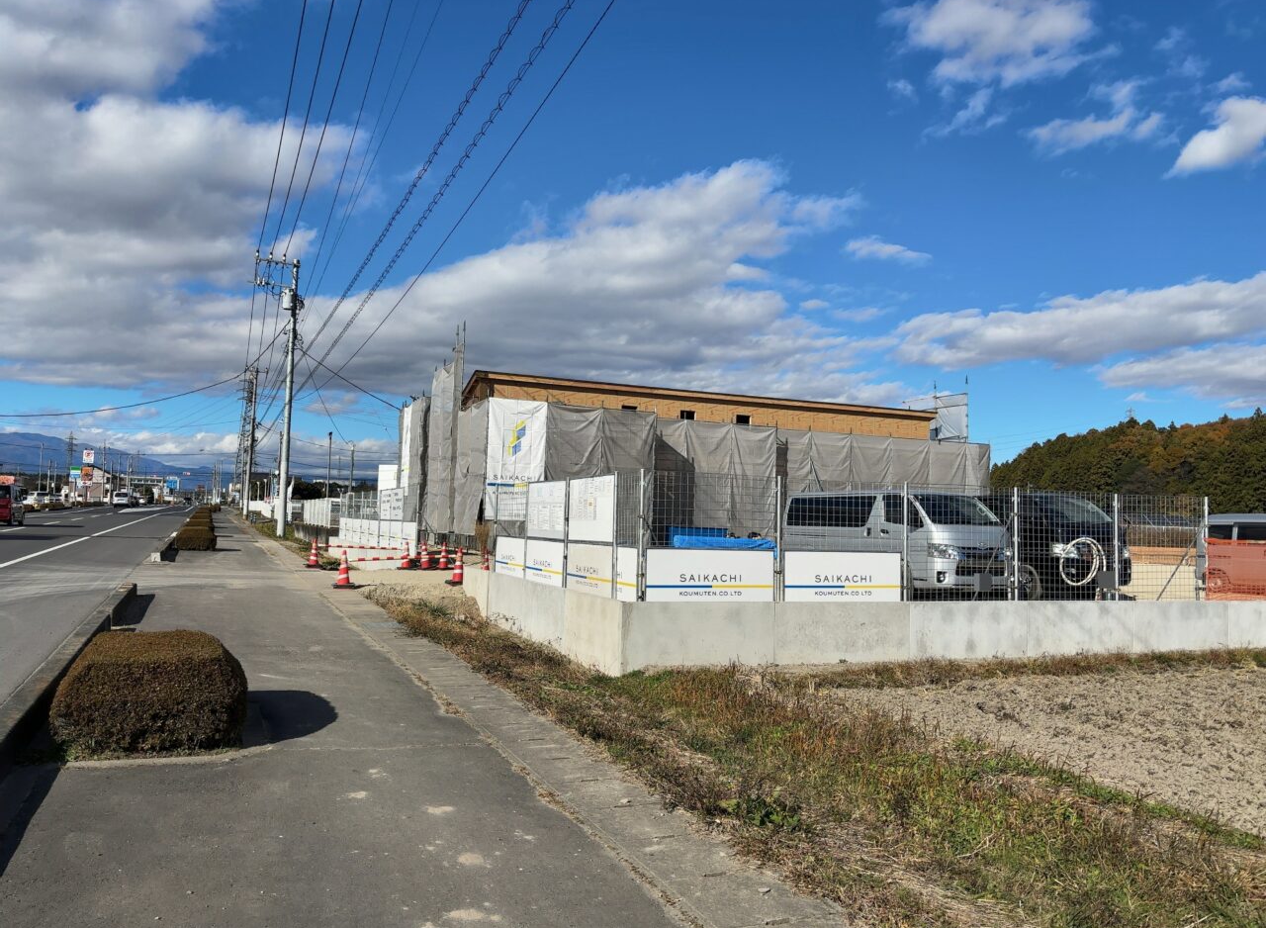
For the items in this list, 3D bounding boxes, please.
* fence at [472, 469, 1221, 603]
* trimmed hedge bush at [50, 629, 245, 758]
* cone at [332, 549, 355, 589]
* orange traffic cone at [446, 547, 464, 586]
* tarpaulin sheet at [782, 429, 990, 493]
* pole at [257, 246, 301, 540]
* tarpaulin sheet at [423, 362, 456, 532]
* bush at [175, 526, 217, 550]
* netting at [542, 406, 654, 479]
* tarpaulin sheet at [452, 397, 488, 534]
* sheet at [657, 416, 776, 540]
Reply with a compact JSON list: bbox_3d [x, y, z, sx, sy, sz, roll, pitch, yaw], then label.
[{"bbox_3d":[3.177,1.278,15.676,9.620,1.680,6.250,3,-4,-21],"label":"fence"},{"bbox_3d":[-3.247,1.506,6.523,1.100,0.540,1.450,3,-4,-24],"label":"trimmed hedge bush"},{"bbox_3d":[-5.578,2.018,18.420,0.400,0.700,0.400,3,-4,-24],"label":"cone"},{"bbox_3d":[-3.313,1.934,18.121,0.400,0.700,0.400,3,-4,-24],"label":"orange traffic cone"},{"bbox_3d":[10.020,1.035,36.872,9.544,4.075,0.250,3,-4,-21],"label":"tarpaulin sheet"},{"bbox_3d":[-17.599,-3.365,46.102,2.250,13.713,0.600,3,-4,-24],"label":"pole"},{"bbox_3d":[-6.677,-0.504,33.128,0.250,5.749,3.794,3,-4,-23],"label":"tarpaulin sheet"},{"bbox_3d":[-14.755,2.541,32.166,1.220,0.670,1.500,3,-4,-24],"label":"bush"},{"bbox_3d":[-1.040,0.275,29.692,3.620,4.075,0.200,3,-4,-21],"label":"netting"},{"bbox_3d":[-5.134,0.182,30.004,0.250,4.075,4.198,3,-4,-23],"label":"tarpaulin sheet"},{"bbox_3d":[2.763,0.597,33.117,5.059,4.075,0.250,3,-4,-21],"label":"sheet"}]

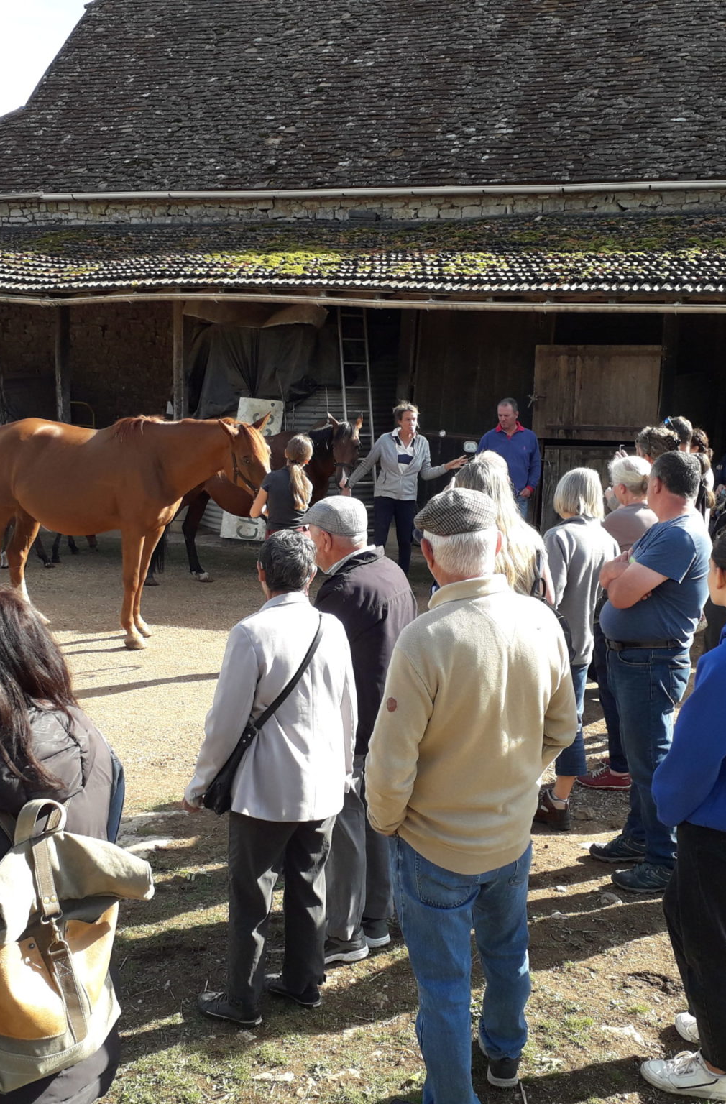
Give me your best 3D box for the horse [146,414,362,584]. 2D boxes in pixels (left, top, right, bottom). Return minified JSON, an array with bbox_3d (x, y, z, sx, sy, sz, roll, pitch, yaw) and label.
[{"bbox_3d":[-0.987,-0.467,10.416,2.000,1.530,0.550,2,10,8],"label":"horse"}]

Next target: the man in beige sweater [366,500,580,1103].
[{"bbox_3d":[0.290,0.718,3.227,0.580,1.750,0.420,0,10,-8],"label":"man in beige sweater"}]

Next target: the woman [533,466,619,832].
[{"bbox_3d":[0.904,0.439,5.208,0.470,1.630,0.380,-4,11,-27],"label":"woman"}]

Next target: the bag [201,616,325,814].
[{"bbox_3d":[-0.323,0.494,3.685,0.380,0.610,0.300,2,10,5],"label":"bag"}]

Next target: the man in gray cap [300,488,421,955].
[{"bbox_3d":[-0.016,0.608,4.075,0.460,1.660,0.500,7,12,31],"label":"man in gray cap"}]

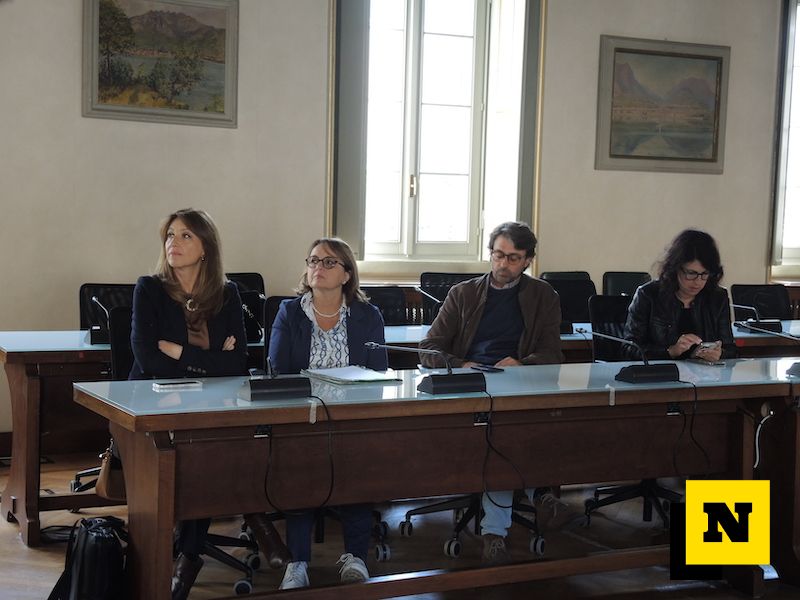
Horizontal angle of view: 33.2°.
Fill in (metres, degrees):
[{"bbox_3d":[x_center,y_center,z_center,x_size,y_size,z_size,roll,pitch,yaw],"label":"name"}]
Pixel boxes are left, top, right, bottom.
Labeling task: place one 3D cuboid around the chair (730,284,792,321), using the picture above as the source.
[{"bbox_3d":[2.243,0.391,7.855,0.600,0.950,0.600,-1,5,-28],"label":"chair"}]

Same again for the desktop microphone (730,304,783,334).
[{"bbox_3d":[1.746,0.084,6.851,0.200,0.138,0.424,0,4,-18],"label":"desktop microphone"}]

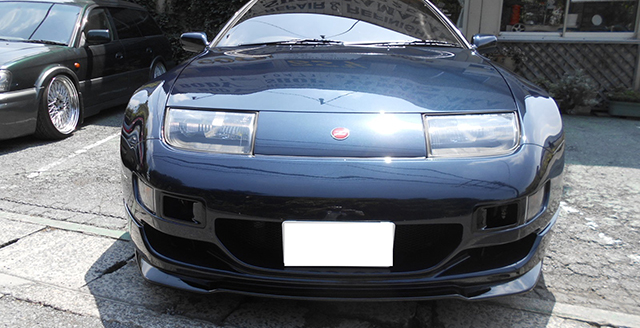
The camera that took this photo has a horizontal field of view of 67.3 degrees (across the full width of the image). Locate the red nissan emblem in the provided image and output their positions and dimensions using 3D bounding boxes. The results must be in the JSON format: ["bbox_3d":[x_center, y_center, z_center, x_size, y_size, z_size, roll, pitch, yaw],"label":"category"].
[{"bbox_3d":[0.064,-0.095,1.490,0.058,0.053,0.010,1,-28,2],"label":"red nissan emblem"}]

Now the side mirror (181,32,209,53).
[{"bbox_3d":[-0.773,-0.748,2.960,0.165,0.125,0.130,1,14,2],"label":"side mirror"}]

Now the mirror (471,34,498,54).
[{"bbox_3d":[0.992,-0.721,2.900,0.165,0.125,0.130,1,14,2],"label":"mirror"}]

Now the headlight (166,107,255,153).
[{"bbox_3d":[-0.345,-0.114,1.565,0.320,0.130,0.210,1,4,2],"label":"headlight"}]

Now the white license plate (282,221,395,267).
[{"bbox_3d":[0.057,0.239,1.432,0.330,0.165,0.012,1,25,2],"label":"white license plate"}]

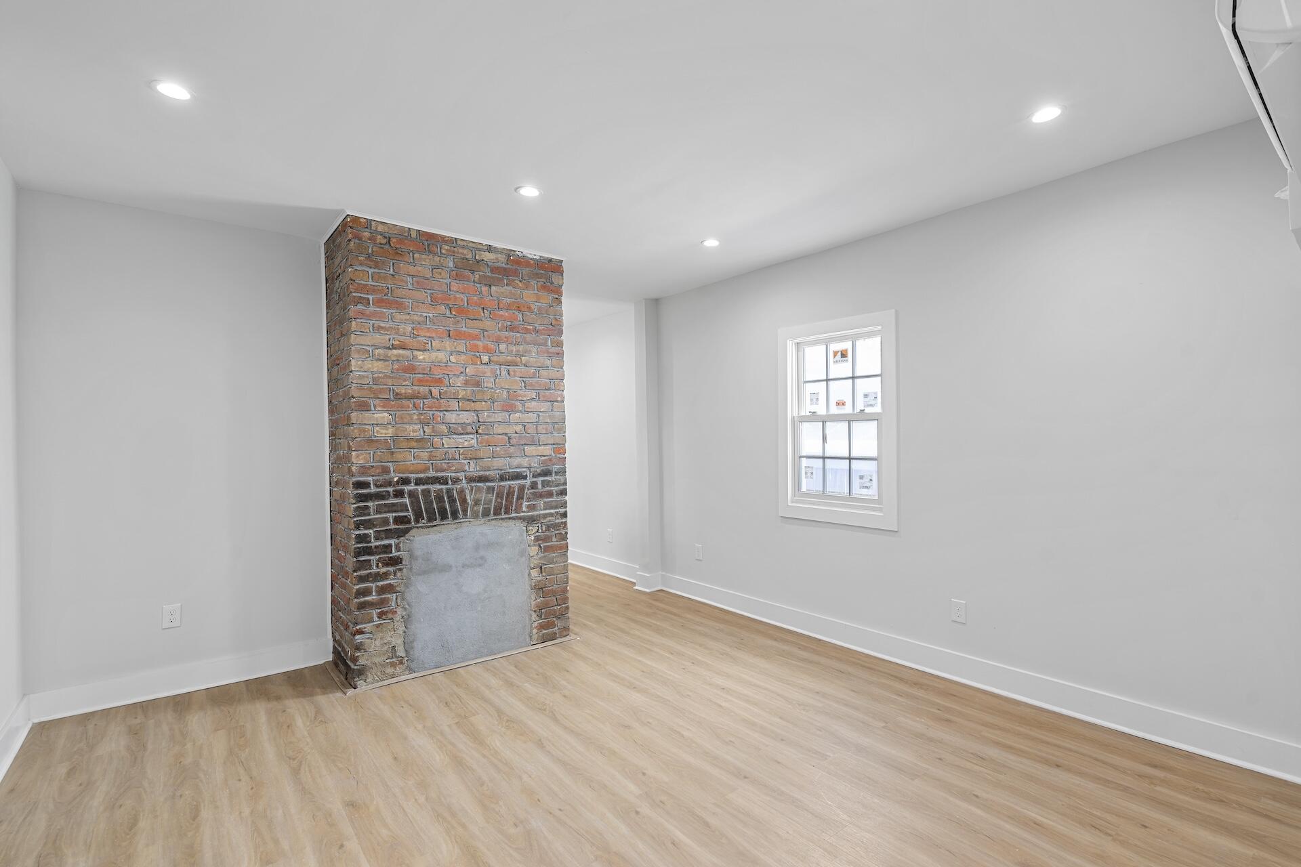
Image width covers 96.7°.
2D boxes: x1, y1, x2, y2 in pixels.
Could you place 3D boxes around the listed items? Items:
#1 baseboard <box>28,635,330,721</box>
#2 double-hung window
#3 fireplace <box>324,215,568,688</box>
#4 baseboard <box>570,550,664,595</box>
[{"bbox_3d":[-2.362,1.266,3.024,1.255,0.137,0.030,-1,0,-37],"label":"baseboard"},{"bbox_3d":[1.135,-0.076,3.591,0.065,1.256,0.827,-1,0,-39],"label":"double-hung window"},{"bbox_3d":[-1.208,0.096,3.574,1.260,2.445,0.580,-1,0,-37],"label":"fireplace"},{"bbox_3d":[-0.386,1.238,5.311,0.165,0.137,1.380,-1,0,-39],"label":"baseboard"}]

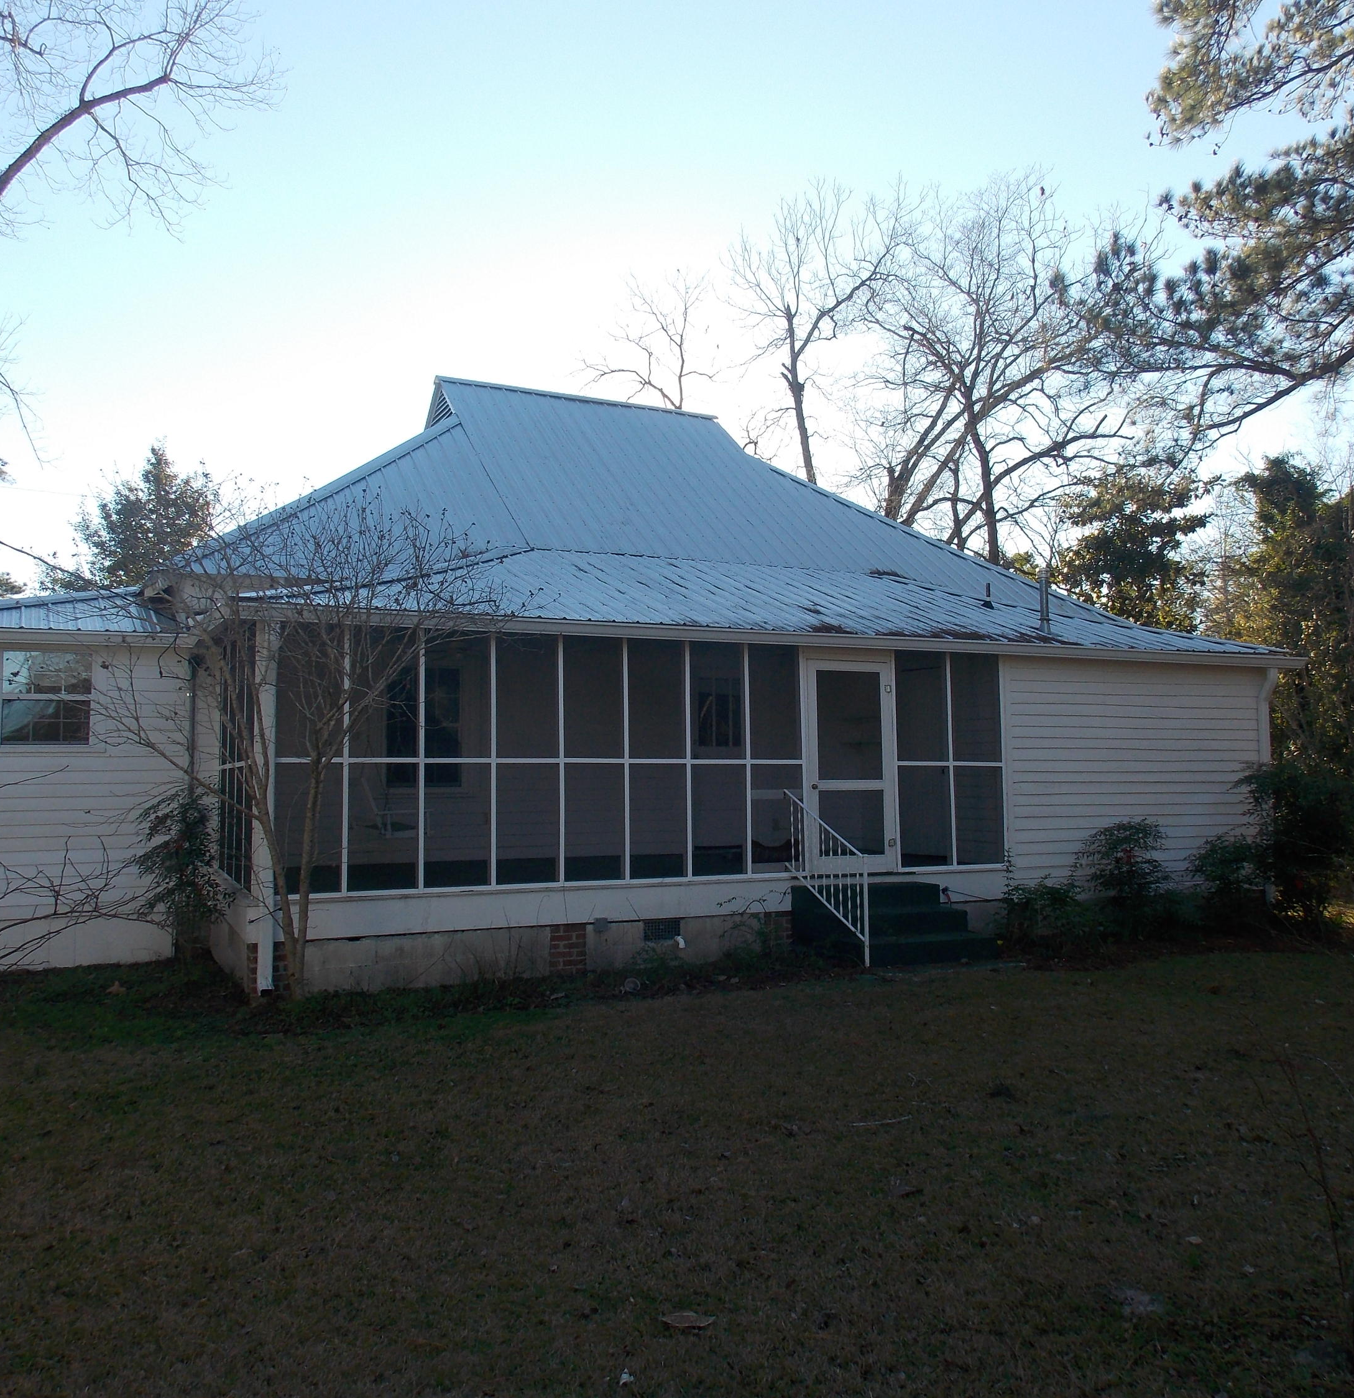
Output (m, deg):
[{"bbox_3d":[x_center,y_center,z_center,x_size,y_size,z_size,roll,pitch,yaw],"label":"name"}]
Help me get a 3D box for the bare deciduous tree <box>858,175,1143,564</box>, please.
[{"bbox_3d":[8.698,-5.303,35.540,7.887,18.766,8.000,-1,-4,0],"label":"bare deciduous tree"}]

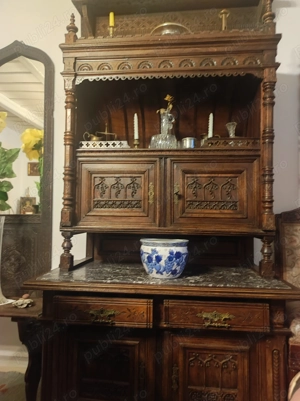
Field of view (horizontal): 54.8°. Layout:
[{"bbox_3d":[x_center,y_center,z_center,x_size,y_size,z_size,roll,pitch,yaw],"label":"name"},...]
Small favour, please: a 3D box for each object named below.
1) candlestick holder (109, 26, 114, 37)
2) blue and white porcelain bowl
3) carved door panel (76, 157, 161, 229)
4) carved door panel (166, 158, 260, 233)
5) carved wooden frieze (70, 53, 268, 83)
[{"bbox_3d":[-0.236,-1.026,1.773,0.042,0.090,0.042,0,-1,5],"label":"candlestick holder"},{"bbox_3d":[0.082,0.317,1.610,0.269,0.194,0.269,1,-1,0],"label":"blue and white porcelain bowl"},{"bbox_3d":[-0.190,-0.050,1.739,0.501,0.416,0.030,0,-1,5],"label":"carved door panel"},{"bbox_3d":[0.366,-0.038,1.691,0.531,0.418,0.030,0,-1,5],"label":"carved door panel"},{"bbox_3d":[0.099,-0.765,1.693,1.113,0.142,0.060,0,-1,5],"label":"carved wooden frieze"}]

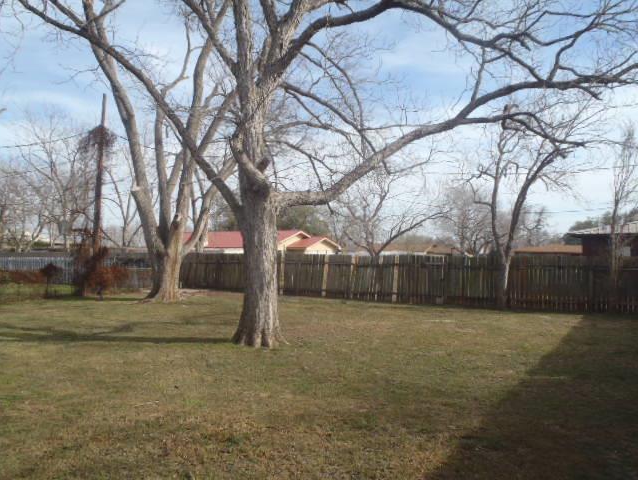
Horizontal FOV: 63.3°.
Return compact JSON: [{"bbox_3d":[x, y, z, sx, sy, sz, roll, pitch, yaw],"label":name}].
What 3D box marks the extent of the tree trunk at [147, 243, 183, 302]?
[{"bbox_3d":[-5.871,1.205,19.800,1.360,2.270,1.200,0,-1,0],"label":"tree trunk"}]

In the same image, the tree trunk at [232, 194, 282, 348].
[{"bbox_3d":[-1.283,0.605,10.800,1.060,3.200,1.000,0,-1,0],"label":"tree trunk"}]

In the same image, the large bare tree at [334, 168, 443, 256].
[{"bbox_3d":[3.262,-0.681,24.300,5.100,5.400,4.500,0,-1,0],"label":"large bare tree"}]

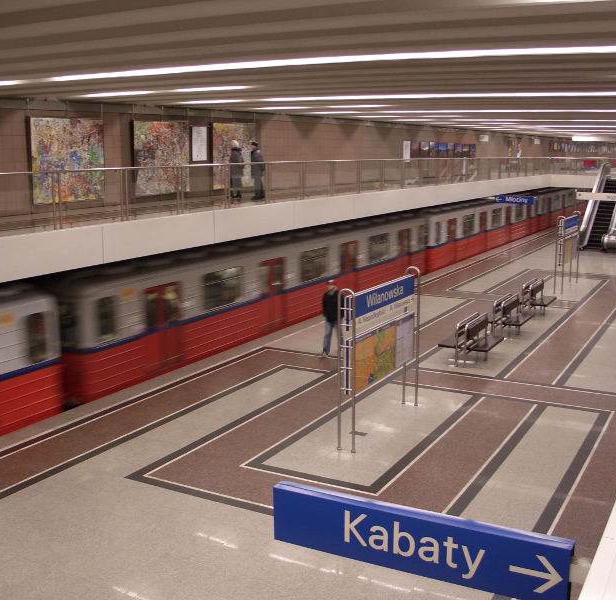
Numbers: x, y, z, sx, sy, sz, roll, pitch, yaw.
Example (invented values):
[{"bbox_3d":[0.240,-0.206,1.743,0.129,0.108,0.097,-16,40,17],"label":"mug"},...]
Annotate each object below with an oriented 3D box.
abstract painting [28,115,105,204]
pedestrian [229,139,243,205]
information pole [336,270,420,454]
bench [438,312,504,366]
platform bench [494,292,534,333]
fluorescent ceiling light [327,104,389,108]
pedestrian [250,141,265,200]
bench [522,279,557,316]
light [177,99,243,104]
[{"bbox_3d":[-5.716,-3.328,18.168,0.100,1.930,2.240,6,13,29],"label":"abstract painting"},{"bbox_3d":[-2.062,-3.750,22.000,0.380,1.680,0.450,3,12,21],"label":"pedestrian"},{"bbox_3d":[1.290,0.941,13.386,0.330,2.700,2.720,6,12,30],"label":"information pole"},{"bbox_3d":[3.790,0.925,17.471,1.130,0.930,1.460,6,13,29],"label":"bench"},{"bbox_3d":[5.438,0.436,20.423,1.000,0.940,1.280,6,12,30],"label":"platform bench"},{"bbox_3d":[1.381,-5.275,20.754,1.700,0.100,0.150,6,13,29],"label":"fluorescent ceiling light"},{"bbox_3d":[-1.480,-3.831,22.658,0.380,1.680,0.520,0,11,0],"label":"pedestrian"},{"bbox_3d":[6.712,-0.059,22.560,1.130,0.930,1.460,6,13,29],"label":"bench"},{"bbox_3d":[-2.557,-5.166,19.900,1.900,0.100,0.160,6,12,30],"label":"light"}]

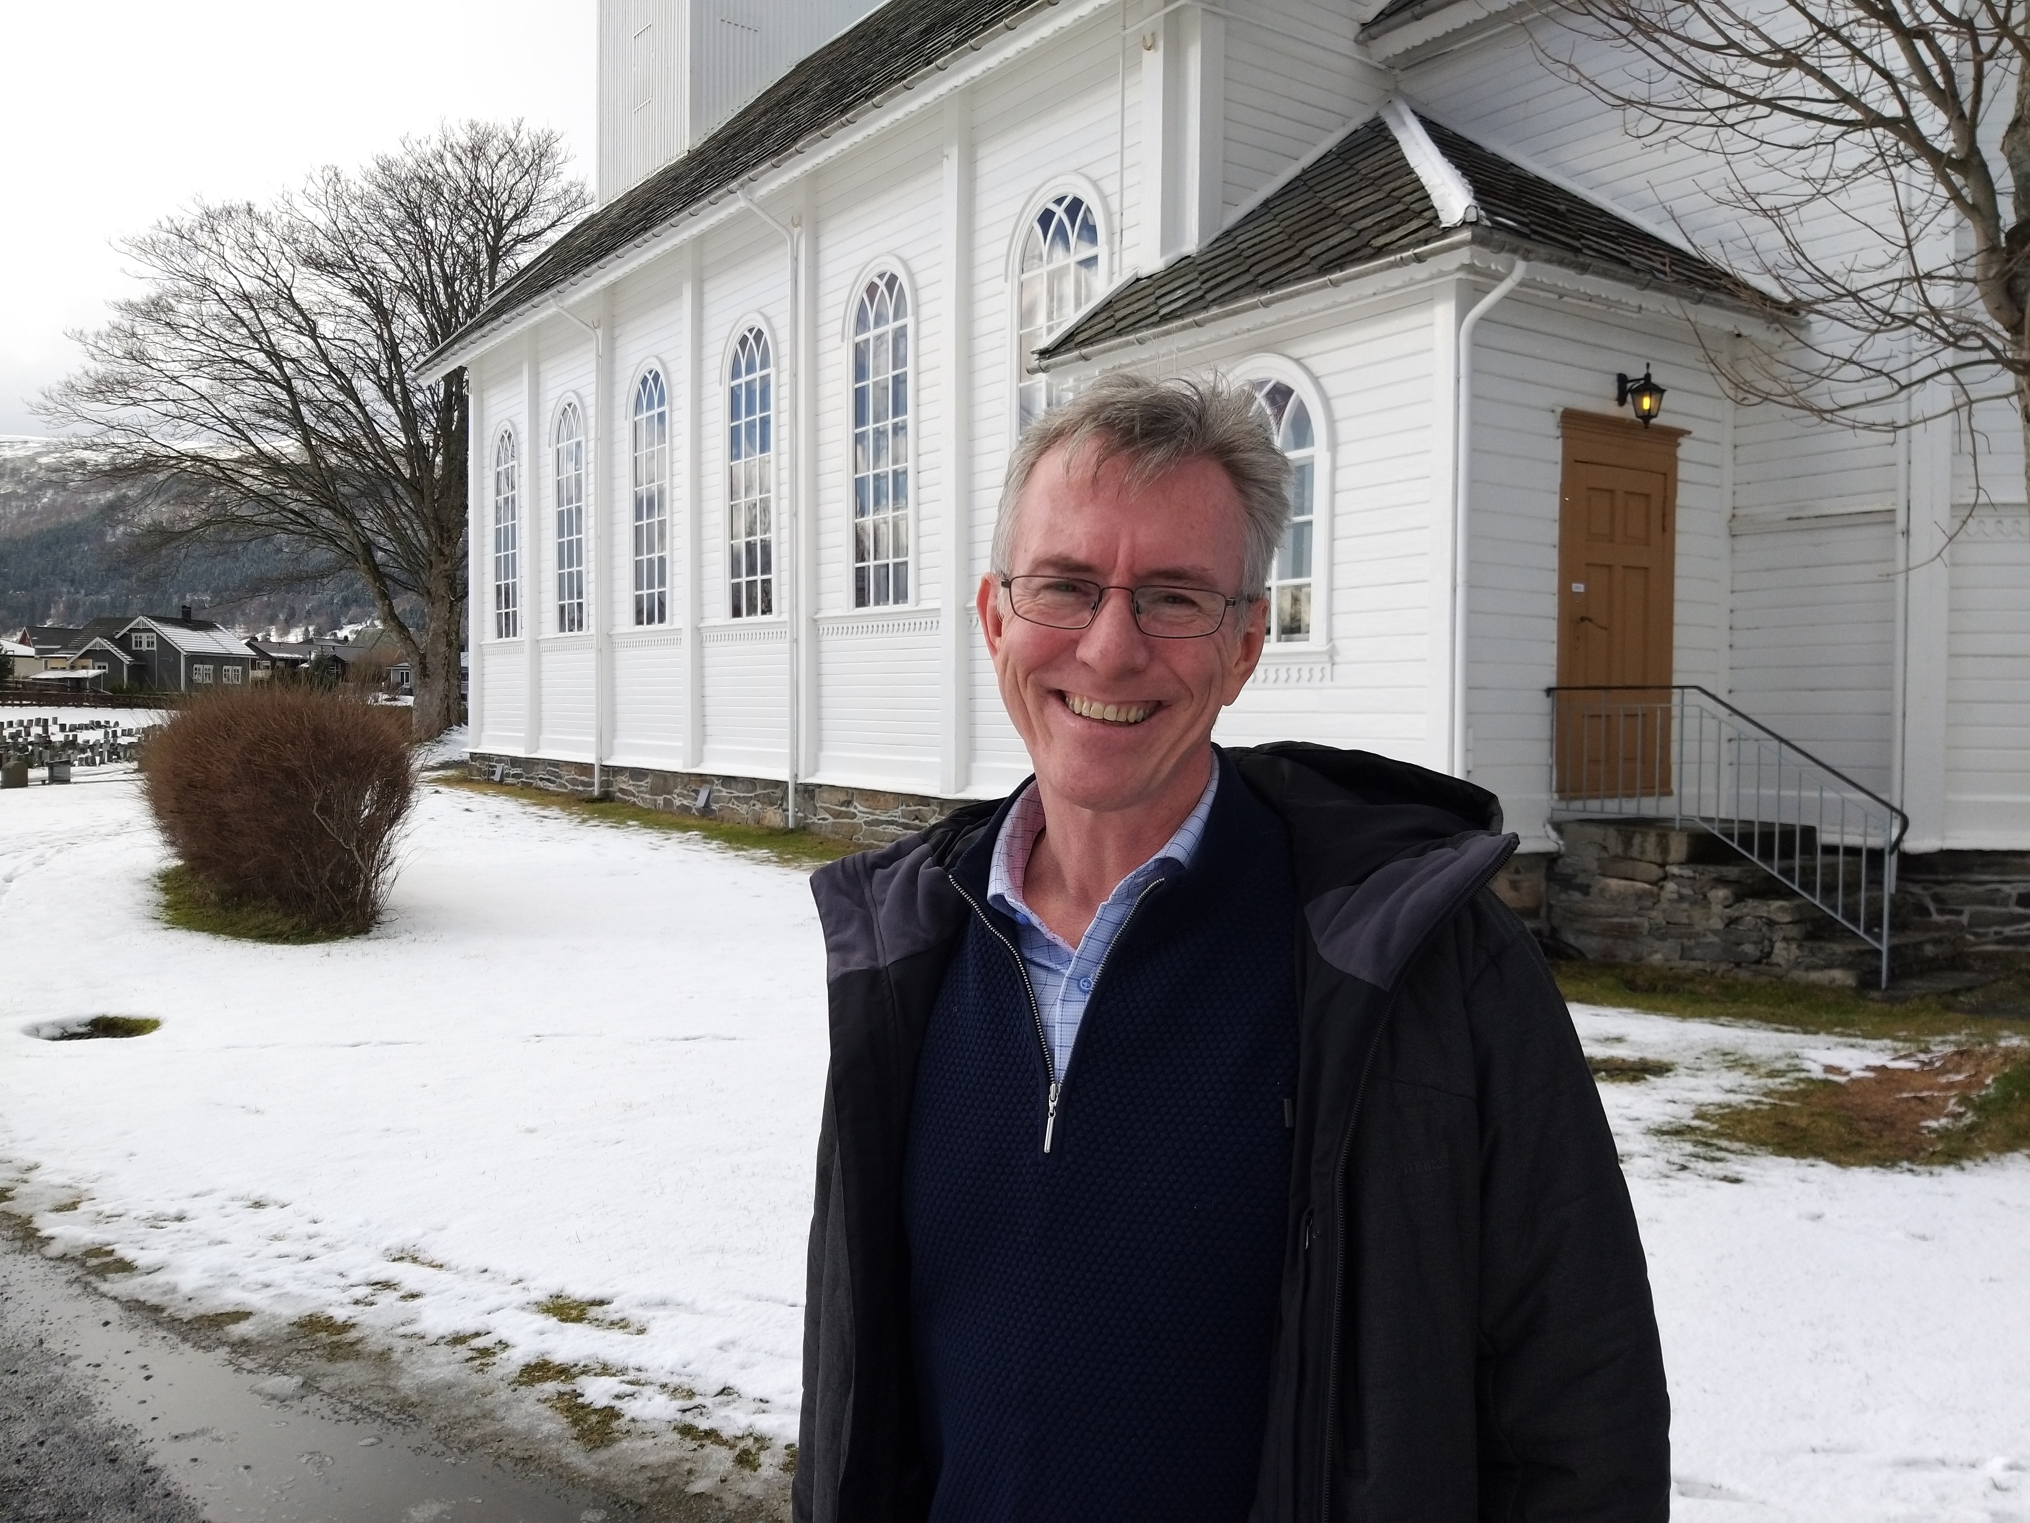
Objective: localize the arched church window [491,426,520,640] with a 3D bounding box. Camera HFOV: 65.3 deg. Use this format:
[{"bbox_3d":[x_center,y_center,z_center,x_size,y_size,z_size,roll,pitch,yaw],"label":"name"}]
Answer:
[{"bbox_3d":[-8.775,-3.952,27.392,0.150,3.620,1.220,-1,2,-36],"label":"arched church window"}]

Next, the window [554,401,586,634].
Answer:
[{"bbox_3d":[-6.954,-3.826,24.871,0.150,3.620,1.220,-1,2,-36],"label":"window"}]

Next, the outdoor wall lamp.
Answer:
[{"bbox_3d":[4.117,-2.398,10.415,0.200,0.420,0.300,-1,2,-36],"label":"outdoor wall lamp"}]

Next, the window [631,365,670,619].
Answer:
[{"bbox_3d":[-5.108,-3.711,22.314,0.150,3.620,1.220,-1,2,-36],"label":"window"}]

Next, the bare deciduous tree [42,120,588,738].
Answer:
[{"bbox_3d":[-18.455,-9.023,43.000,15.800,16.800,14.000,0,2,0],"label":"bare deciduous tree"}]

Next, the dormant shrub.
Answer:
[{"bbox_3d":[-5.524,0.340,11.900,1.850,1.650,2.100,-1,2,-36],"label":"dormant shrub"}]

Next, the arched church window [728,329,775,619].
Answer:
[{"bbox_3d":[-3.268,-3.587,19.767,0.150,3.620,1.220,-1,2,-36],"label":"arched church window"}]

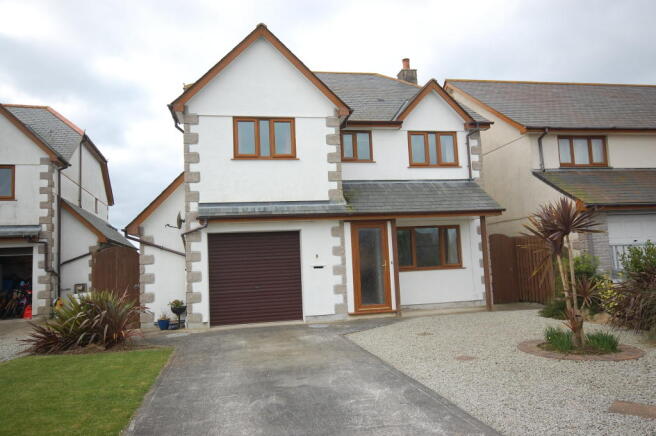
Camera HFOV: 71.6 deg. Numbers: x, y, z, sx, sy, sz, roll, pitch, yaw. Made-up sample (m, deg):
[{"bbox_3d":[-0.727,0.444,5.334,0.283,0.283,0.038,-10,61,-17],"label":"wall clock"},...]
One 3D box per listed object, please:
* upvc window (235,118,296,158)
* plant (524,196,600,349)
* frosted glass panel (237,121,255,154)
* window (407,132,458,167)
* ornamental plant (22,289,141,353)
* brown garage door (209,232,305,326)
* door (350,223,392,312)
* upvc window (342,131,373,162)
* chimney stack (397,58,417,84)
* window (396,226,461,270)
[{"bbox_3d":[-1.501,-1.919,10.909,1.478,1.011,0.100,-1,-6,-11],"label":"upvc window"},{"bbox_3d":[3.426,0.816,6.720,1.130,2.120,1.130,-6,-7,27],"label":"plant"},{"bbox_3d":[-1.937,-1.901,10.823,0.422,0.813,0.040,-1,-6,-11],"label":"frosted glass panel"},{"bbox_3d":[2.969,-1.937,12.767,1.455,0.969,0.100,-1,-6,-11],"label":"window"},{"bbox_3d":[-4.475,1.873,8.496,2.150,1.080,1.550,1,-7,-28],"label":"ornamental plant"},{"bbox_3d":[-1.658,1.393,10.547,2.118,2.106,0.100,-1,-6,-11],"label":"brown garage door"},{"bbox_3d":[1.068,1.182,11.111,0.936,2.170,0.100,-1,-6,-11],"label":"door"},{"bbox_3d":[0.779,-1.957,12.352,0.895,0.848,0.100,-1,-6,-11],"label":"upvc window"},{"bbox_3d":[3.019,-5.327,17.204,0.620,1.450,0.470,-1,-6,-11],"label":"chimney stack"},{"bbox_3d":[2.734,0.817,12.404,1.937,1.176,0.100,-1,-6,-11],"label":"window"}]

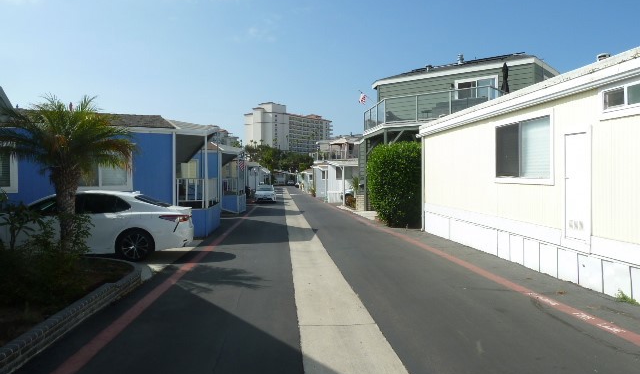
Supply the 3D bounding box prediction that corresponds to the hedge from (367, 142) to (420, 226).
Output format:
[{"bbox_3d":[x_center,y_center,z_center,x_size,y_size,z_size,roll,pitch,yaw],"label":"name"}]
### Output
[{"bbox_3d":[2.940,-0.100,18.100,2.000,3.200,2.200,0,1,-4],"label":"hedge"}]

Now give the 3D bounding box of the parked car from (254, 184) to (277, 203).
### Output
[{"bbox_3d":[-4.630,0.590,40.000,1.770,1.490,4.500,0,1,-5],"label":"parked car"}]

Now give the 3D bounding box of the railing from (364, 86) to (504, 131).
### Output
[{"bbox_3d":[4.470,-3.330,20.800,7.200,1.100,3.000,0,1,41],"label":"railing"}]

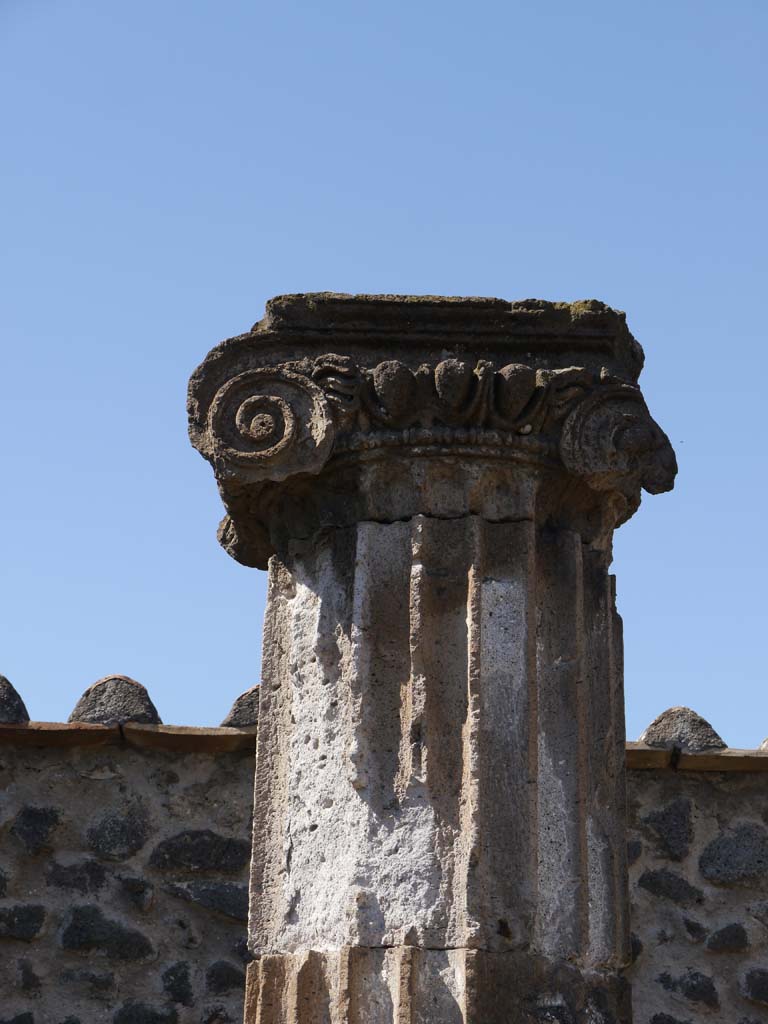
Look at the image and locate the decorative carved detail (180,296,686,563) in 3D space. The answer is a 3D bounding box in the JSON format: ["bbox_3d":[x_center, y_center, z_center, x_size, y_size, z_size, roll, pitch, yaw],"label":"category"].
[{"bbox_3d":[0.100,-0.095,4.003,0.828,0.388,0.806,1,-17,0],"label":"decorative carved detail"}]

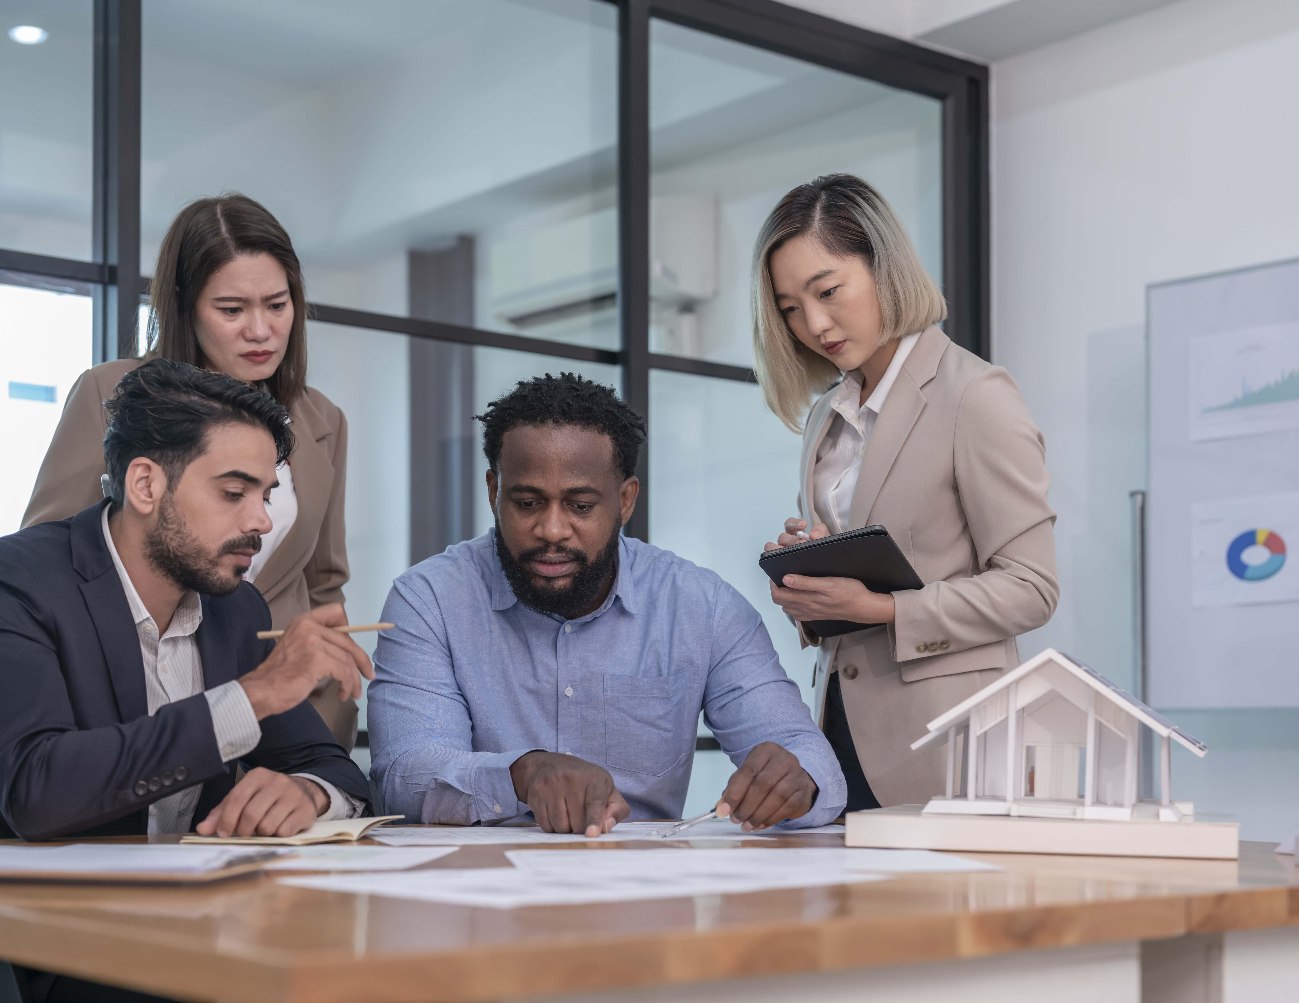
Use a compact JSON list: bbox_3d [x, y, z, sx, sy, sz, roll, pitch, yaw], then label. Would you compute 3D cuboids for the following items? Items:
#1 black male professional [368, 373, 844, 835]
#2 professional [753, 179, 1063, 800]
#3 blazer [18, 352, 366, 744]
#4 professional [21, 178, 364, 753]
[{"bbox_3d":[-0.070,0.480,2.520,0.580,1.270,0.760,0,-4,-2],"label":"black male professional"},{"bbox_3d":[0.325,0.380,2.660,0.390,1.590,0.420,4,-6,-45],"label":"professional"},{"bbox_3d":[-0.590,0.115,2.700,0.450,0.580,0.330,2,-5,-30],"label":"blazer"},{"bbox_3d":[-0.595,0.395,2.700,0.460,1.570,0.380,2,-5,-30],"label":"professional"}]

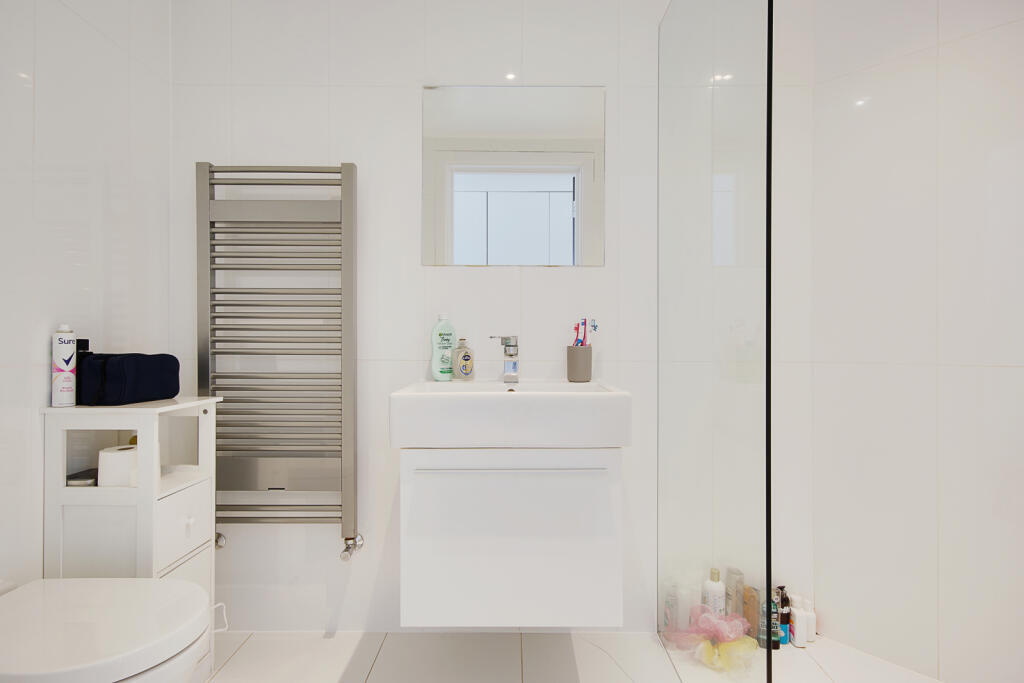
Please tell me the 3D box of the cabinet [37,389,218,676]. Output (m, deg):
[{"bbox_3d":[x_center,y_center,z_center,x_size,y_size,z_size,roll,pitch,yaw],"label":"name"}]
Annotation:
[{"bbox_3d":[-0.973,0.559,1.415,0.292,0.800,0.262,0,0,0],"label":"cabinet"}]

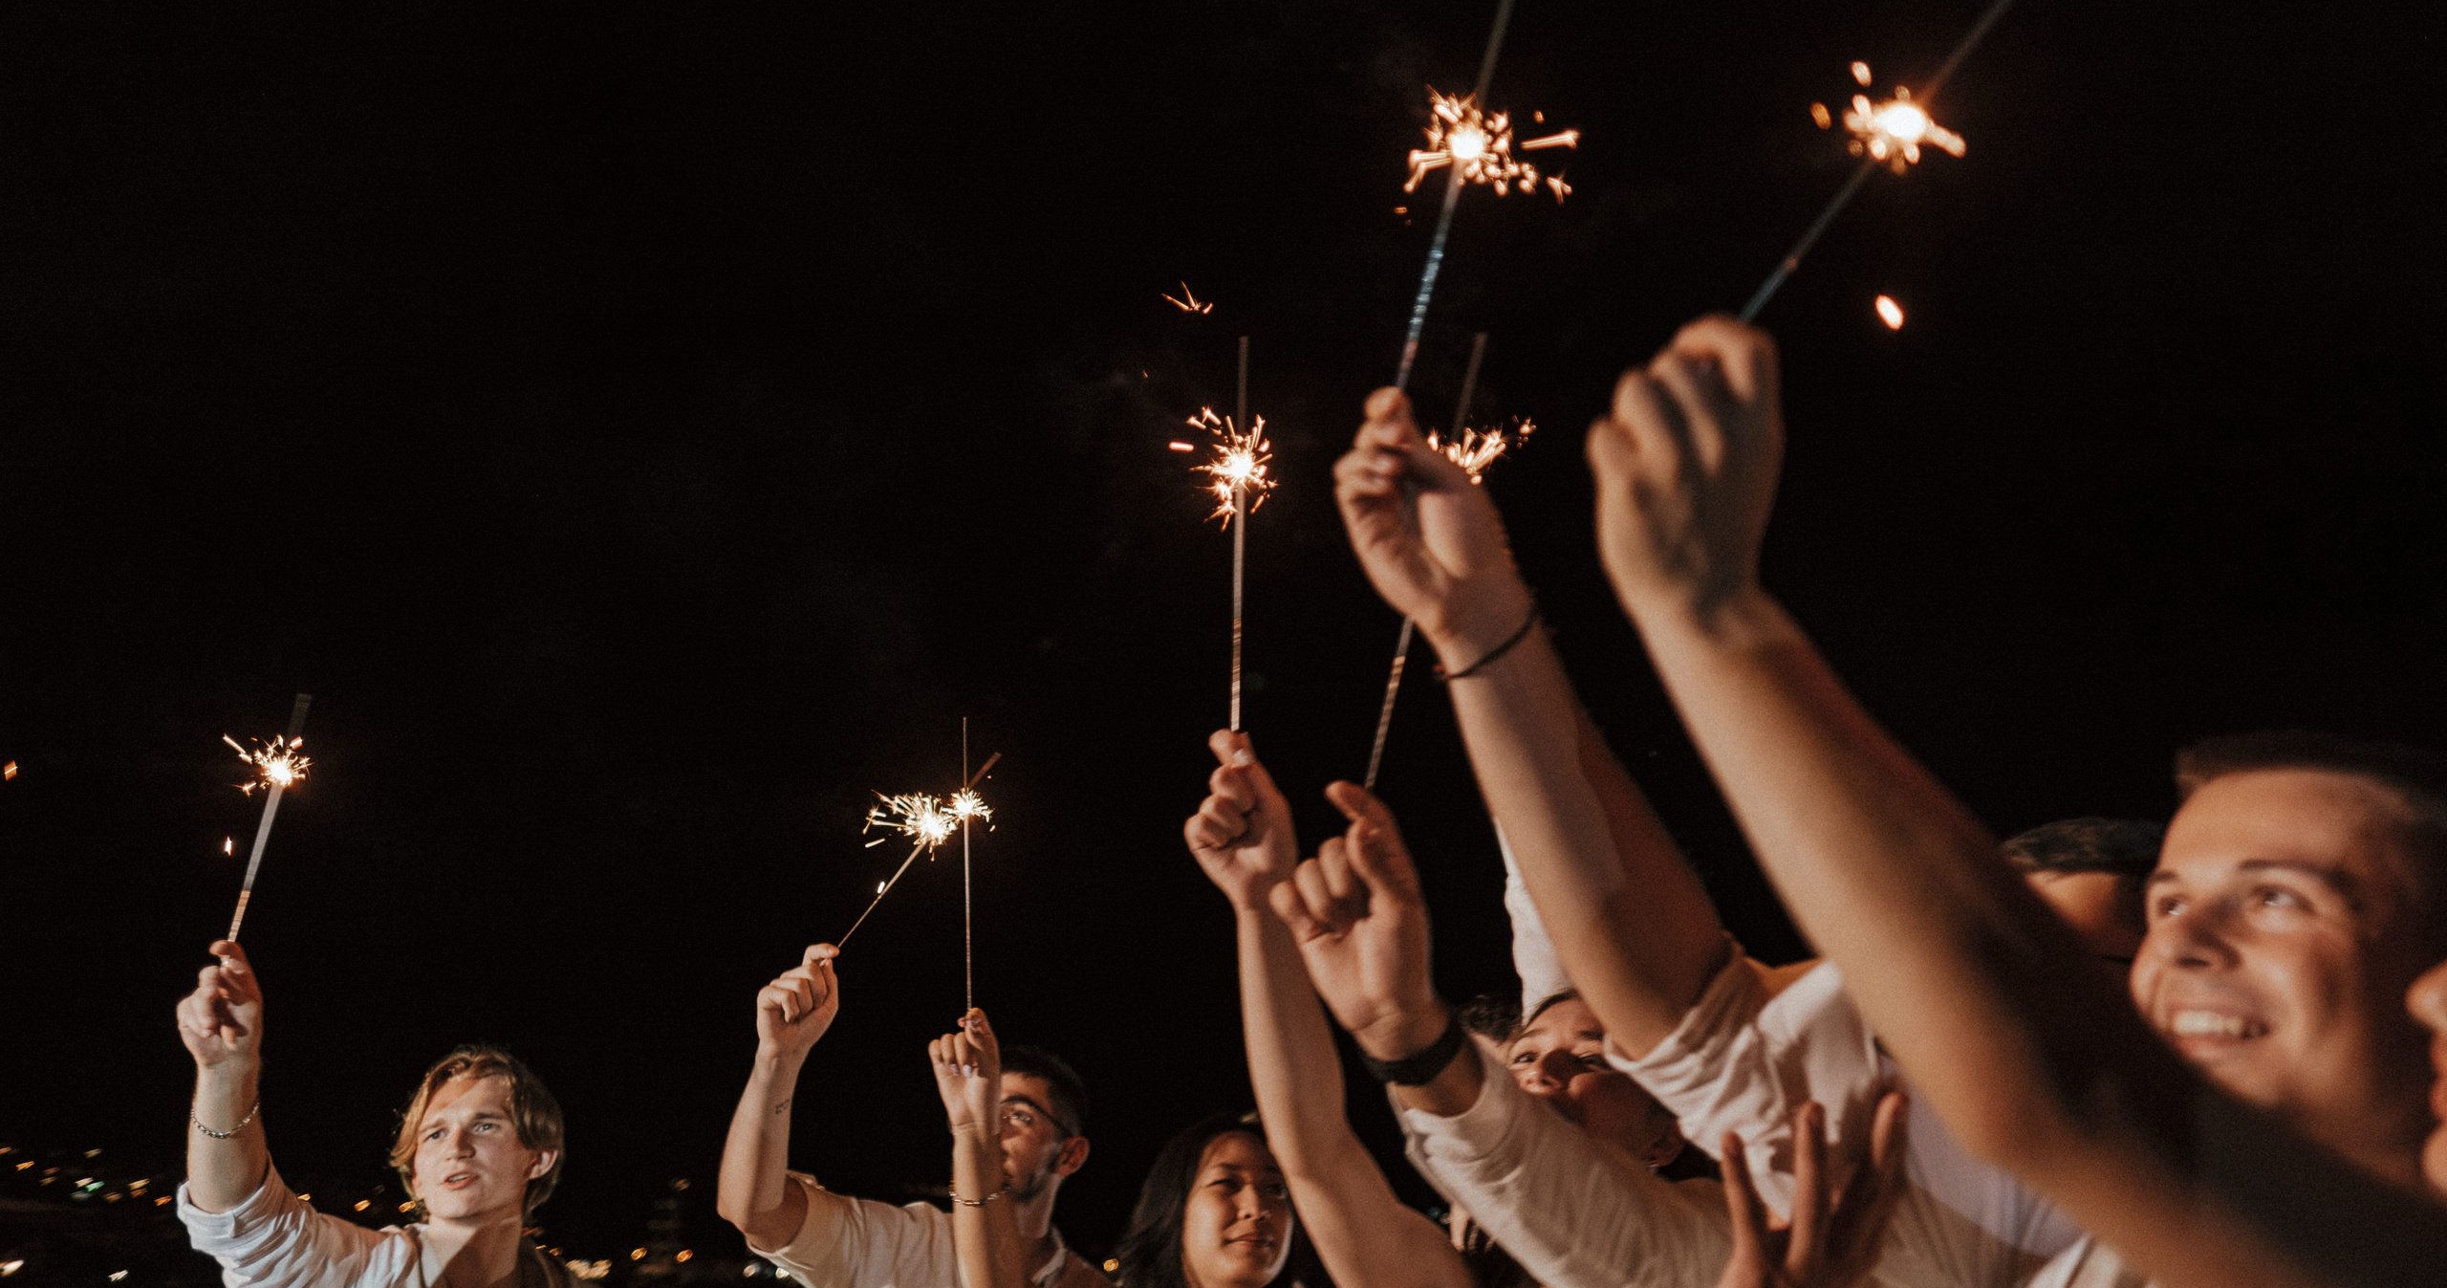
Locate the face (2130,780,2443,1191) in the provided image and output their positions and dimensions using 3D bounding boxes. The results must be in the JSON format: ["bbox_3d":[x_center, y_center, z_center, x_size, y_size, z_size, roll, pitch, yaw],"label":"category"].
[{"bbox_3d":[0.583,0.176,0.915,0.165,0.215,0.160,25,-23,-24],"label":"face"}]

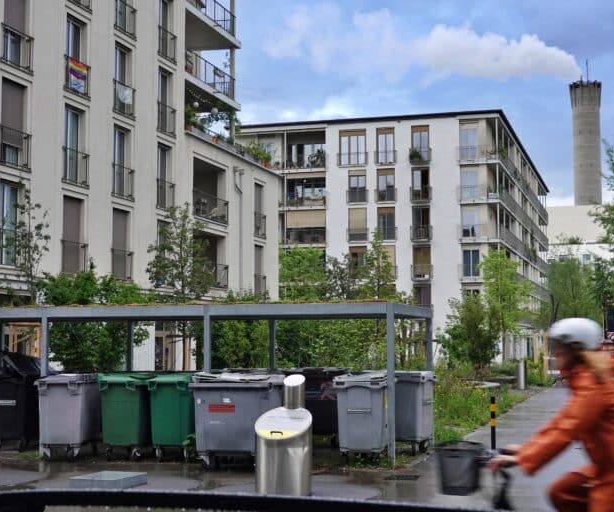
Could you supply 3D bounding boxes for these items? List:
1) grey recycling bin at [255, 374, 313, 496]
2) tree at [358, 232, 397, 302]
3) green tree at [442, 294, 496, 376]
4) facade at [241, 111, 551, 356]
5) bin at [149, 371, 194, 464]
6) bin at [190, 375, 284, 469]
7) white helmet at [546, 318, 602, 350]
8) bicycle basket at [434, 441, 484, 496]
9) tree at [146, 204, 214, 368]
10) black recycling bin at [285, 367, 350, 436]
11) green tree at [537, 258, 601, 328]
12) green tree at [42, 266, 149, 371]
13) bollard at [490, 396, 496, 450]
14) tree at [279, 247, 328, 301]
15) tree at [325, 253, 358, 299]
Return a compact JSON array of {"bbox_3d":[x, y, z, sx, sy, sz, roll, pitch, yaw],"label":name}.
[{"bbox_3d":[-0.268,2.070,11.410,0.650,1.380,0.650,0,-5,0],"label":"grey recycling bin"},{"bbox_3d":[2.652,1.970,35.968,1.700,5.850,1.700,-2,-5,18],"label":"tree"},{"bbox_3d":[6.758,3.314,40.865,2.250,3.420,2.250,-2,-5,18],"label":"green tree"},{"bbox_3d":[10.158,0.712,93.206,21.500,18.800,38.000,-2,-5,18],"label":"facade"},{"bbox_3d":[-1.909,2.496,15.369,0.740,1.300,1.100,-2,-5,15],"label":"bin"},{"bbox_3d":[-0.997,2.331,13.876,1.240,1.310,0.790,-1,-5,9],"label":"bin"},{"bbox_3d":[1.445,0.425,5.283,0.290,0.185,0.220,-2,-5,17],"label":"white helmet"},{"bbox_3d":[0.829,1.149,5.318,0.250,0.280,0.330,-2,-5,17],"label":"bicycle basket"},{"bbox_3d":[-3.759,1.436,28.990,2.050,5.910,2.050,0,-5,0],"label":"tree"},{"bbox_3d":[0.163,2.601,16.834,1.240,1.300,0.800,-1,-5,12],"label":"black recycling bin"},{"bbox_3d":[17.203,3.666,63.924,4.400,7.300,4.400,-2,-5,18],"label":"green tree"},{"bbox_3d":[-4.811,1.967,22.415,2.500,3.600,2.400,-2,-5,18],"label":"green tree"},{"bbox_3d":[2.847,2.619,15.024,0.075,0.920,0.075,-2,-5,18],"label":"bollard"},{"bbox_3d":[-0.443,3.128,56.950,4.000,7.500,4.000,-2,-5,18],"label":"tree"},{"bbox_3d":[1.279,2.442,36.930,1.600,5.090,1.600,-2,-5,18],"label":"tree"}]

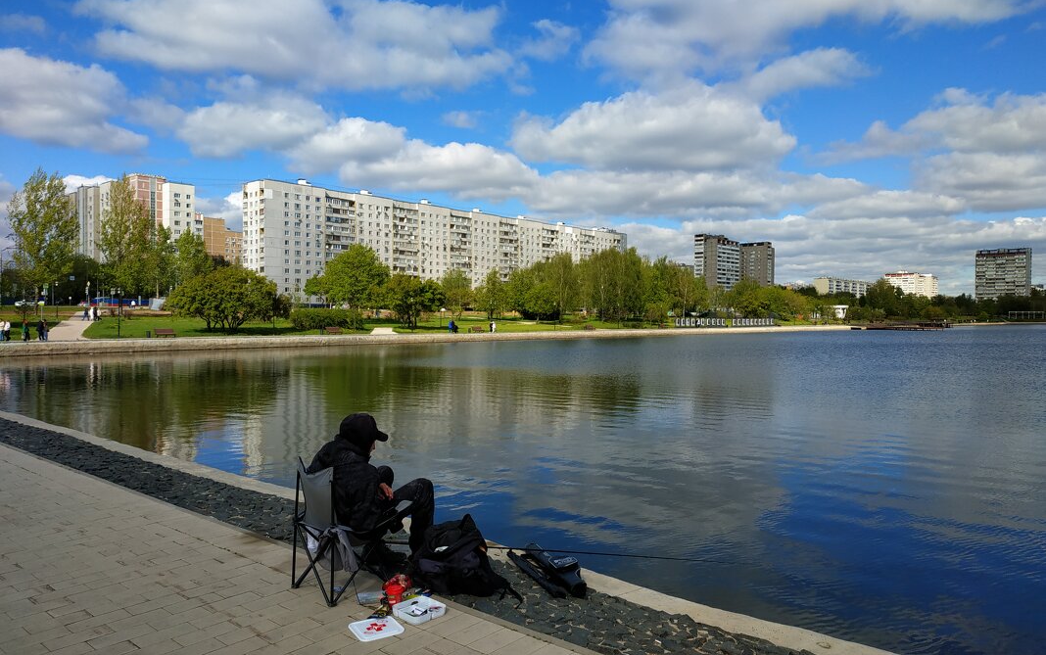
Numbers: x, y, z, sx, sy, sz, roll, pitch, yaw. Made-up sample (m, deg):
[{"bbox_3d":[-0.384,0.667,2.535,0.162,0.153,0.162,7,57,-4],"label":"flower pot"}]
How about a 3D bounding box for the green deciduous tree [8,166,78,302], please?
[{"bbox_3d":[-68.226,-12.170,102.882,10.200,20.725,9.500,0,1,0],"label":"green deciduous tree"}]

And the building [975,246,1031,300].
[{"bbox_3d":[361.000,-34.755,545.196,31.000,46.000,14.500,0,1,42],"label":"building"}]

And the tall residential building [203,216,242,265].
[{"bbox_3d":[-134.082,-26.290,324.750,30.000,39.000,28.000,-1,1,-43],"label":"tall residential building"}]

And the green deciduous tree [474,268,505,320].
[{"bbox_3d":[-6.153,-6.290,135.943,6.200,9.458,6.000,0,1,0],"label":"green deciduous tree"}]

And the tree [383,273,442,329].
[{"bbox_3d":[-15.739,-3.828,105.000,8.650,7.657,8.217,0,1,0],"label":"tree"}]

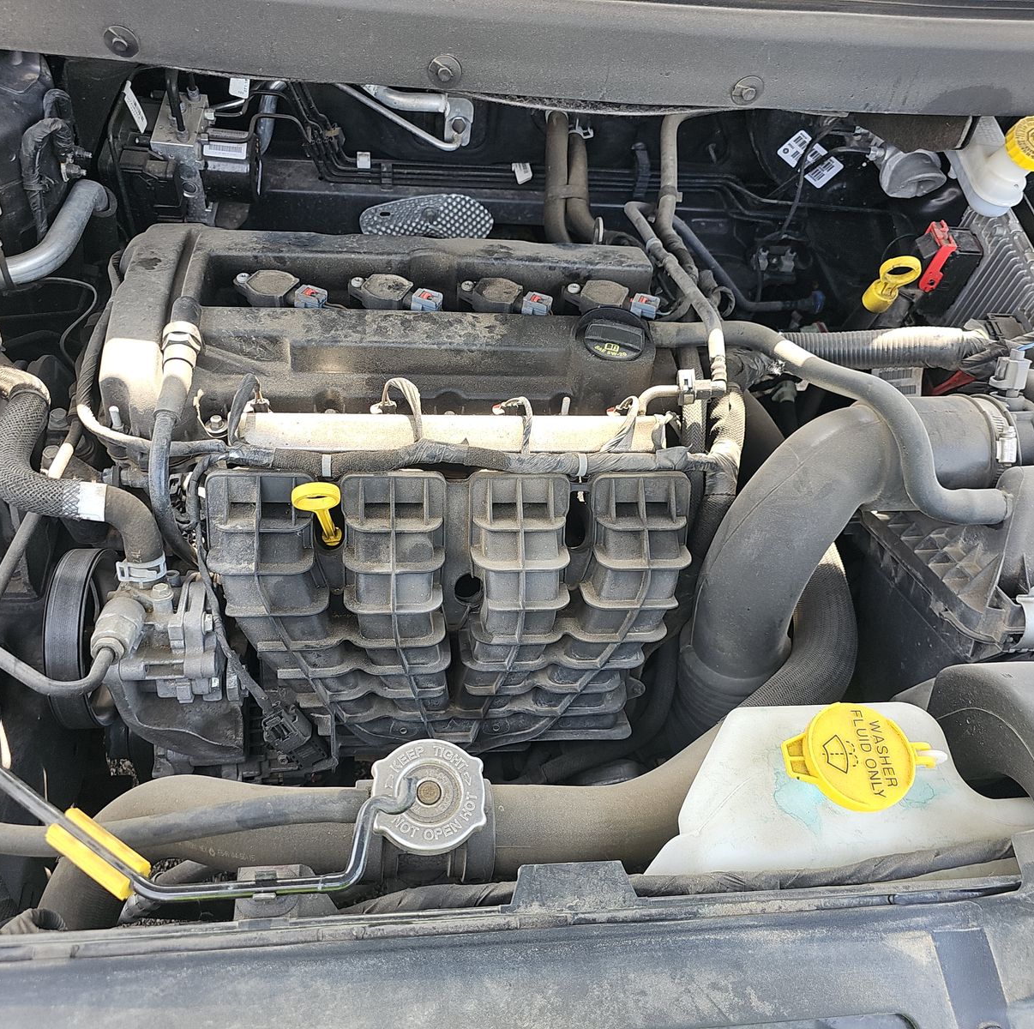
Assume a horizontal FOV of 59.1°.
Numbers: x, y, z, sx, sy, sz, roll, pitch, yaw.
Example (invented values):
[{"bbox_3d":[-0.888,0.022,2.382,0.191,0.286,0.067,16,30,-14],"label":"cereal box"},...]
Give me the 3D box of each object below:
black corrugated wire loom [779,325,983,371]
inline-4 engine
[{"bbox_3d":[0.302,-0.141,0.770,0.175,0.034,0.034,1,51,10],"label":"black corrugated wire loom"},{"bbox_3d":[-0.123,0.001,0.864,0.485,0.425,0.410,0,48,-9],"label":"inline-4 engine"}]

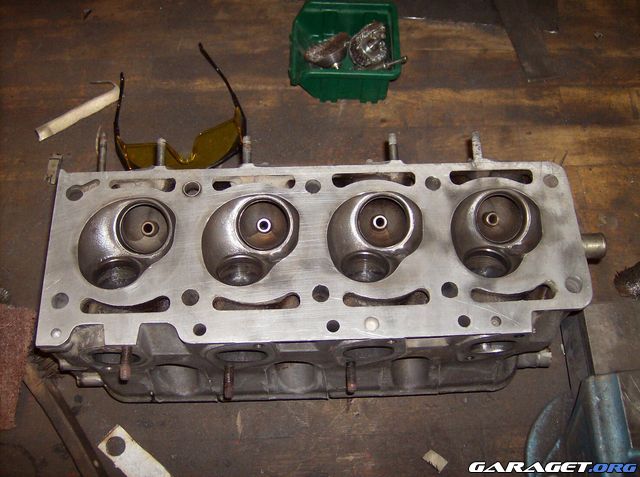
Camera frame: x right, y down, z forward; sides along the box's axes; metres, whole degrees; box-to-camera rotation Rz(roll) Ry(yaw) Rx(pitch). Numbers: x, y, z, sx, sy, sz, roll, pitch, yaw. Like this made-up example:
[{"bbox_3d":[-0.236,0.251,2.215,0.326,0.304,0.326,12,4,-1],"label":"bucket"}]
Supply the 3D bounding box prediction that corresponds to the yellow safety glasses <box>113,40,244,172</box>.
[{"bbox_3d":[-0.148,-0.135,0.676,0.134,0.048,0.155,-14,66,-7],"label":"yellow safety glasses"}]

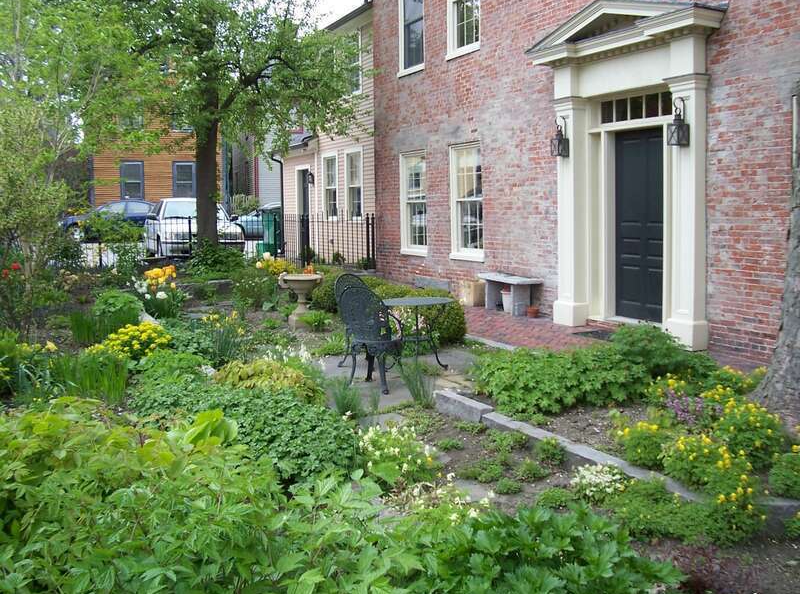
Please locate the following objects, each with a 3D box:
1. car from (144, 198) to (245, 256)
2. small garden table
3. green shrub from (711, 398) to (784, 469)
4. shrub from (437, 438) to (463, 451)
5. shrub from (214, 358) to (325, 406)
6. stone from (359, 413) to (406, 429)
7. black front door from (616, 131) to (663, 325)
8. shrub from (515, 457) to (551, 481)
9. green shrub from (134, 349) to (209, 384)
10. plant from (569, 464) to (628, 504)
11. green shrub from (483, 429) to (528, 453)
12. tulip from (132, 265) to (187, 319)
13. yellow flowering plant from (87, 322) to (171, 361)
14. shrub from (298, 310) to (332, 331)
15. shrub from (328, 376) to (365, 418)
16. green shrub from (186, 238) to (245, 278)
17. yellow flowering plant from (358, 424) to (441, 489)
[{"bbox_3d":[-4.778,-1.528,17.729,1.700,1.400,4.400,-3,7,-22],"label":"car"},{"bbox_3d":[0.182,0.405,8.089,0.740,0.690,0.740,-1,6,0],"label":"small garden table"},{"bbox_3d":[2.145,0.829,4.851,0.455,0.376,0.416,1,7,24],"label":"green shrub"},{"bbox_3d":[0.314,0.932,4.980,0.170,0.080,0.150,0,6,4],"label":"shrub"},{"bbox_3d":[-1.071,0.680,6.400,0.880,0.300,0.650,-2,6,-10],"label":"shrub"},{"bbox_3d":[-0.137,0.976,6.138,0.366,0.050,0.416,-1,6,-1],"label":"stone"},{"bbox_3d":[2.738,-0.806,8.852,0.070,2.160,0.874,-4,7,-28],"label":"black front door"},{"bbox_3d":[0.801,1.043,4.750,0.210,0.110,0.200,-1,6,0],"label":"shrub"},{"bbox_3d":[-2.180,0.685,7.504,0.620,0.330,0.550,-1,6,0],"label":"green shrub"},{"bbox_3d":[1.150,1.065,4.554,0.346,0.168,0.327,0,6,14],"label":"plant"},{"bbox_3d":[0.718,0.980,5.350,0.300,0.110,0.260,-1,6,0],"label":"green shrub"},{"bbox_3d":[-2.944,-0.074,9.567,0.620,0.600,0.550,-3,7,-17],"label":"tulip"},{"bbox_3d":[-2.806,0.462,8.150,0.840,0.380,0.700,-3,7,-19],"label":"yellow flowering plant"},{"bbox_3d":[-1.062,0.296,9.837,0.400,0.230,0.400,-2,6,-6],"label":"shrub"},{"bbox_3d":[-0.429,0.803,6.301,0.270,0.300,0.260,-1,6,0],"label":"shrub"},{"bbox_3d":[-3.639,-0.779,15.500,1.120,0.760,1.000,-2,6,-13],"label":"green shrub"},{"bbox_3d":[-0.006,0.930,4.781,0.480,0.340,0.450,-1,6,0],"label":"yellow flowering plant"}]

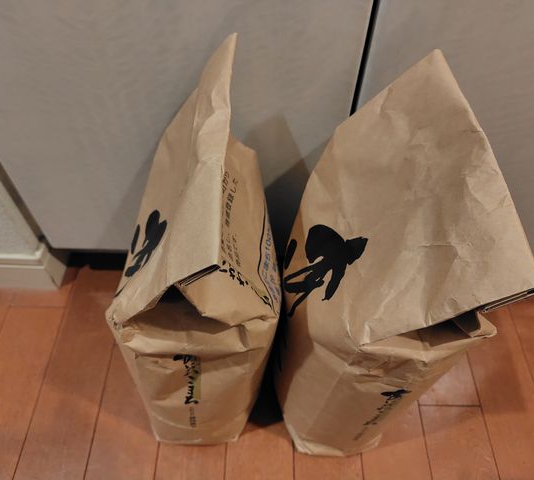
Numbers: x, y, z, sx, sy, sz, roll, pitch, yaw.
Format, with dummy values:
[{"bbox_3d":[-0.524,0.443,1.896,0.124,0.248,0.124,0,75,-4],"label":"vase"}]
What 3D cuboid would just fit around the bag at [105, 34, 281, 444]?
[{"bbox_3d":[-0.055,0.045,0.405,0.112,0.385,0.217,2,54,-2],"label":"bag"}]

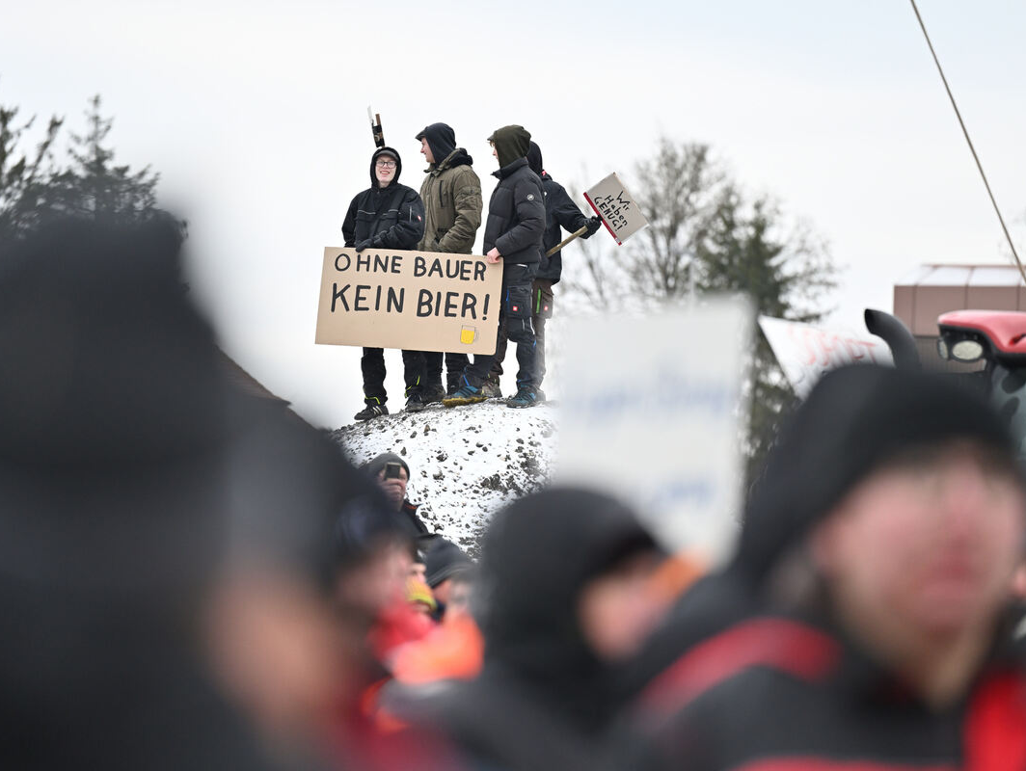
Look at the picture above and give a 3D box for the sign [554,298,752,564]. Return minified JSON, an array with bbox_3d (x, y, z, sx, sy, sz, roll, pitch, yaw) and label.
[{"bbox_3d":[0.238,0.098,11.000,0.335,0.470,0.020,1,0,0],"label":"sign"}]

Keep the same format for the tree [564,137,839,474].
[{"bbox_3d":[3.600,0.200,122.000,5.300,9.900,5.000,0,-2,0],"label":"tree"}]

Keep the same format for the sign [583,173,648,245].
[{"bbox_3d":[0.690,-1.180,43.000,0.255,0.425,0.025,-33,0,0],"label":"sign"}]

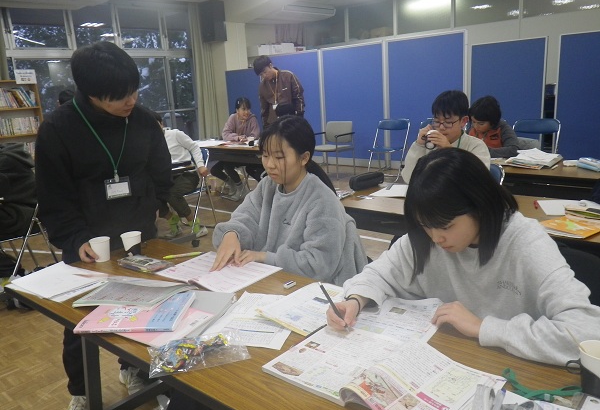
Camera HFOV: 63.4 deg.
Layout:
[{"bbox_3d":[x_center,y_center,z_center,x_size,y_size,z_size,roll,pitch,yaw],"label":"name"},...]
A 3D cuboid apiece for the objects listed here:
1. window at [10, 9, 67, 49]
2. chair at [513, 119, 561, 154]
[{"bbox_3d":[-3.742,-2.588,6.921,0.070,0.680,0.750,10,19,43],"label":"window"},{"bbox_3d":[2.488,-0.525,5.310,0.470,0.765,0.480,10,19,44],"label":"chair"}]

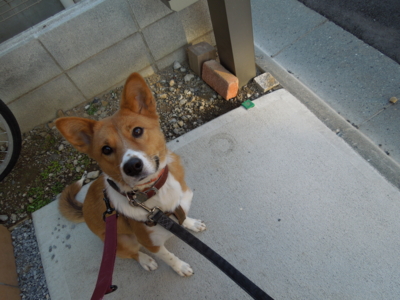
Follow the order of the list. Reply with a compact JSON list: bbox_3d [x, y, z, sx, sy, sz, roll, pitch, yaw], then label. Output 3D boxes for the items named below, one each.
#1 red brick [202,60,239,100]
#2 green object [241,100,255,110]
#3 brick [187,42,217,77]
[{"bbox_3d":[0.098,-0.344,1.403,0.063,0.097,0.210,-22,51,-23],"label":"red brick"},{"bbox_3d":[0.221,-0.213,1.339,0.042,0.010,0.042,-28,57,-11],"label":"green object"},{"bbox_3d":[0.011,-0.465,1.482,0.104,0.119,0.095,-31,51,-19],"label":"brick"}]

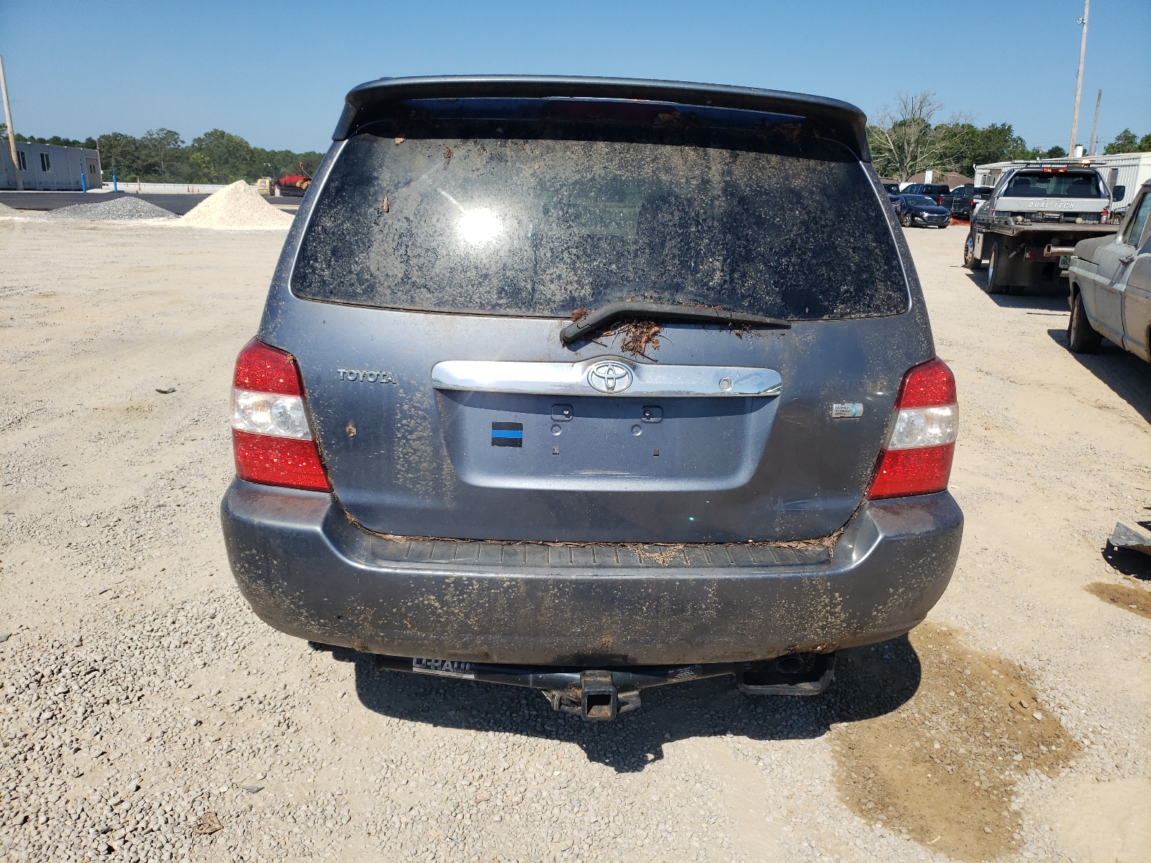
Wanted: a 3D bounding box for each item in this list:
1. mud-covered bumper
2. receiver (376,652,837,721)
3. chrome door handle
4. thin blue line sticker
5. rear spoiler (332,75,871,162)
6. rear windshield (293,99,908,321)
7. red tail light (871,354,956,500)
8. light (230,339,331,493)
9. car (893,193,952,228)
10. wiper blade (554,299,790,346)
[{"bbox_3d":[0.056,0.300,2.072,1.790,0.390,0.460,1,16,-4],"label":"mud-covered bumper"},{"bbox_3d":[0.093,0.560,2.046,1.110,0.170,0.360,1,16,-4],"label":"receiver"},{"bbox_3d":[0.077,-0.118,1.874,0.760,0.085,0.065,1,16,-4],"label":"chrome door handle"},{"bbox_3d":[-0.150,0.007,1.901,0.069,0.060,0.003,1,16,-4],"label":"thin blue line sticker"},{"bbox_3d":[0.080,-0.727,2.026,1.280,0.170,0.300,1,16,-4],"label":"rear spoiler"},{"bbox_3d":[0.076,-0.505,2.017,1.420,0.500,0.110,1,-16,-4],"label":"rear windshield"},{"bbox_3d":[0.799,-0.016,2.078,0.270,0.335,0.240,1,16,-4],"label":"red tail light"},{"bbox_3d":[-0.668,-0.045,1.981,0.270,0.335,0.240,1,16,-4],"label":"light"},{"bbox_3d":[16.510,-10.834,42.454,1.855,1.455,4.930,0,16,-8],"label":"car"},{"bbox_3d":[0.213,-0.234,1.901,0.510,0.100,0.080,1,16,-4],"label":"wiper blade"}]

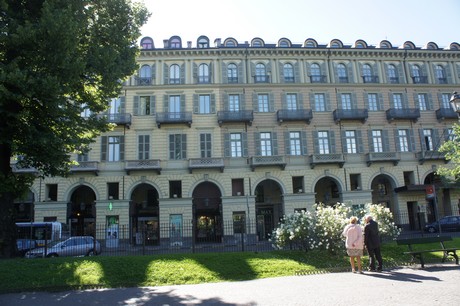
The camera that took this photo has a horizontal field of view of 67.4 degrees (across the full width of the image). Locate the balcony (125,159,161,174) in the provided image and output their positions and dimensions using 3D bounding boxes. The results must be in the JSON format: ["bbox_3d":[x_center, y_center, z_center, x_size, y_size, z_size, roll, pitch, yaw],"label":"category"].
[{"bbox_3d":[-8.508,1.328,33.902,3.500,1.270,1.000,-2,-12,-4],"label":"balcony"}]

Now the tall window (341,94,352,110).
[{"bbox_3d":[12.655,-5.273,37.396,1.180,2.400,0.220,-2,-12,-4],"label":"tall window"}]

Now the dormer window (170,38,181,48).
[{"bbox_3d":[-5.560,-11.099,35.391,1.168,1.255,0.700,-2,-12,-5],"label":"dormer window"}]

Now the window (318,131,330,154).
[{"bbox_3d":[9.950,-1.058,36.292,1.220,2.600,0.220,-2,-12,-4],"label":"window"}]

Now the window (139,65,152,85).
[{"bbox_3d":[-9.493,-8.819,38.725,1.500,2.500,0.250,-2,-13,-5],"label":"window"}]

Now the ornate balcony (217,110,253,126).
[{"bbox_3d":[0.589,-3.625,35.602,3.600,1.400,1.000,-2,-12,-4],"label":"ornate balcony"}]

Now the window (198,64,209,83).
[{"bbox_3d":[-2.598,-7.798,34.106,1.032,2.038,0.250,-2,-12,-5],"label":"window"}]

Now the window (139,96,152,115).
[{"bbox_3d":[-8.805,-4.903,36.018,1.260,1.990,0.250,-2,-11,-5],"label":"window"}]

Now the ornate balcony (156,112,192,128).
[{"bbox_3d":[-5.663,-3.347,35.338,3.560,1.350,1.000,-2,-11,-5],"label":"ornate balcony"}]

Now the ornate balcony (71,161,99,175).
[{"bbox_3d":[-13.225,1.390,30.717,2.932,1.202,0.950,-2,-12,-5],"label":"ornate balcony"}]

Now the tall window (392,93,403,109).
[{"bbox_3d":[19.893,-6.152,40.938,1.220,2.250,0.250,-2,-13,-5],"label":"tall window"}]

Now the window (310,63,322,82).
[{"bbox_3d":[9.485,-8.791,37.949,1.170,2.400,0.220,-2,-12,-4],"label":"window"}]

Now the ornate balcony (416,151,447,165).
[{"bbox_3d":[20.923,0.513,35.354,3.350,1.500,0.900,-2,-12,-4],"label":"ornate balcony"}]

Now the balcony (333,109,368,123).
[{"bbox_3d":[12.892,-3.916,36.825,3.320,1.230,1.000,-2,-11,-5],"label":"balcony"}]

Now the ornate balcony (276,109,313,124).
[{"bbox_3d":[6.602,-3.654,35.282,3.450,1.600,0.900,-2,-12,-4],"label":"ornate balcony"}]

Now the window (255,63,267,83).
[{"bbox_3d":[3.348,-8.728,37.659,1.150,2.310,0.250,-2,-11,-5],"label":"window"}]

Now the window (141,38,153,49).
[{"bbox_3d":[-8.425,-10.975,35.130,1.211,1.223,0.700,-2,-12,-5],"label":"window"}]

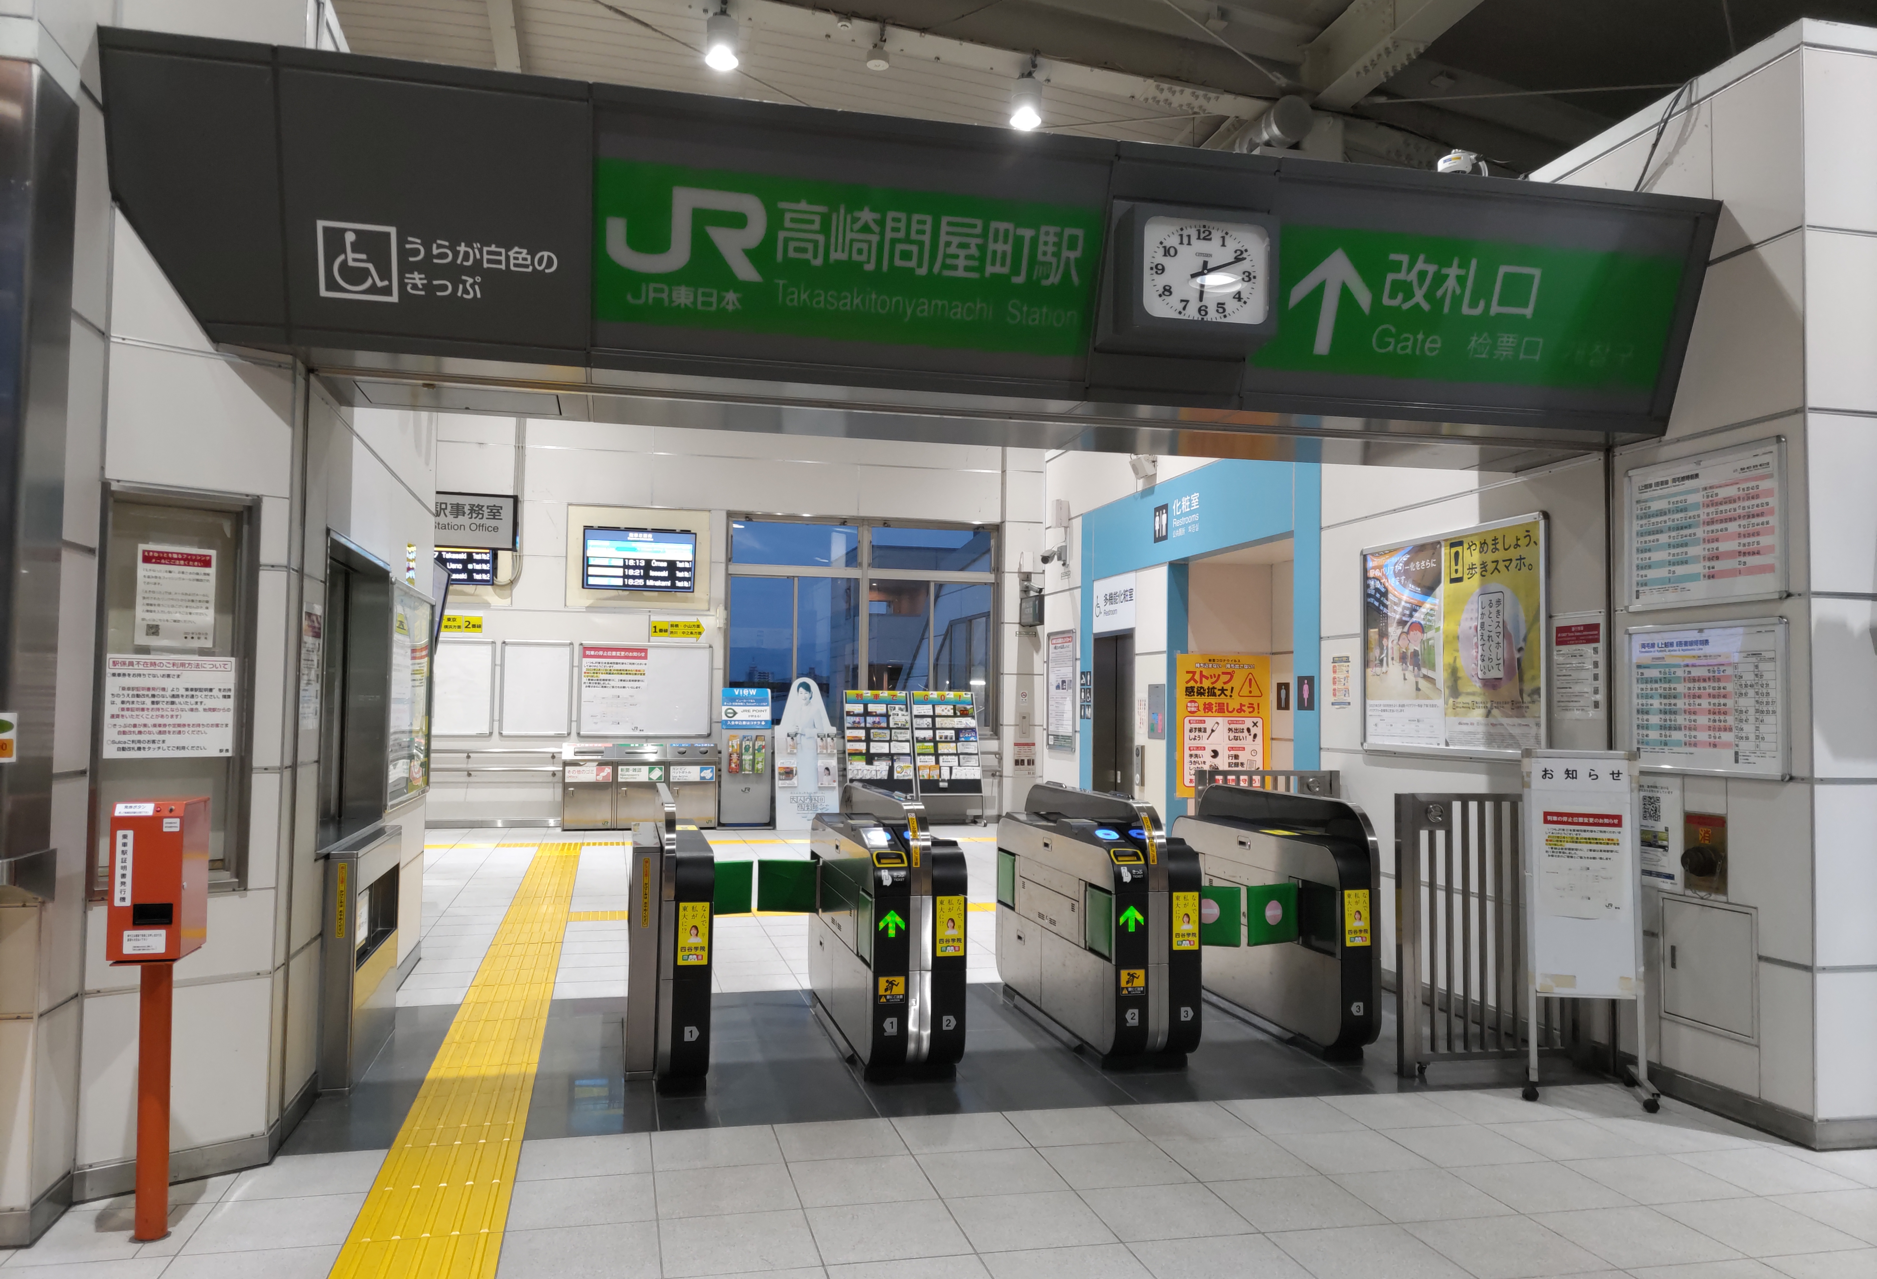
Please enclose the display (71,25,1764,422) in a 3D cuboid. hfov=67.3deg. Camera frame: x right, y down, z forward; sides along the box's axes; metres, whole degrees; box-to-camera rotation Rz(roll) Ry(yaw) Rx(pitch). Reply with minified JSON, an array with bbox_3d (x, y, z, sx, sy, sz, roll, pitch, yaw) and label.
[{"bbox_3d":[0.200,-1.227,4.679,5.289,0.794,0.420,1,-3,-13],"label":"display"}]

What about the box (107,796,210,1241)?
[{"bbox_3d":[-2.071,0.998,3.716,0.175,1.151,0.190,1,-3,-7],"label":"box"}]

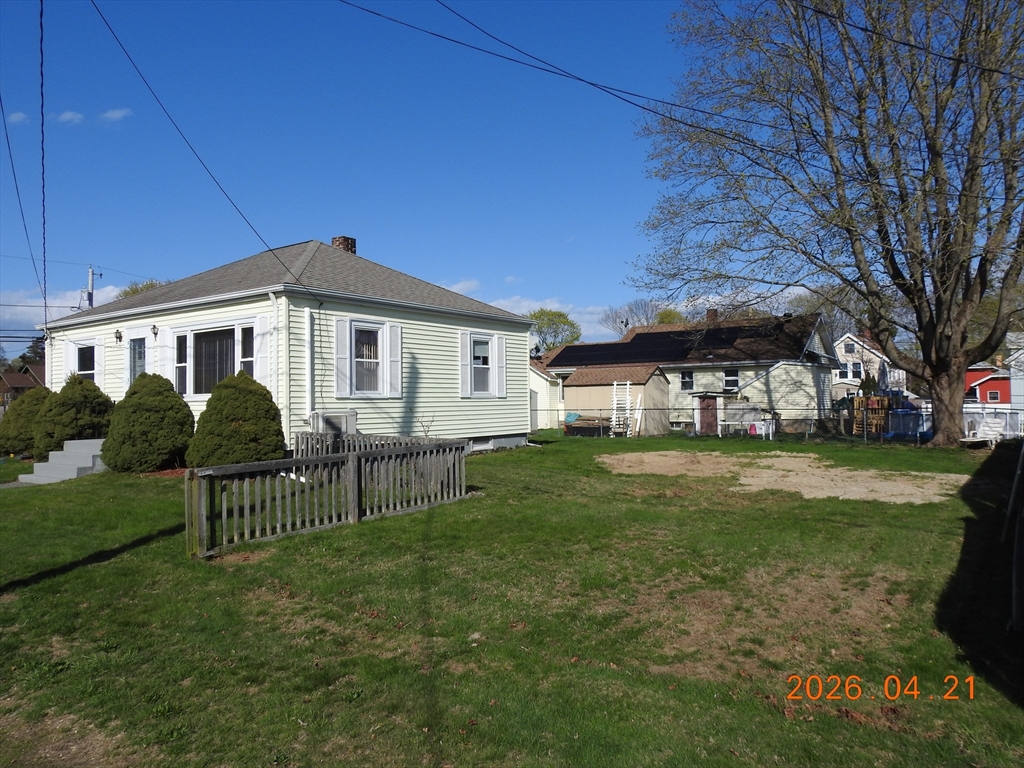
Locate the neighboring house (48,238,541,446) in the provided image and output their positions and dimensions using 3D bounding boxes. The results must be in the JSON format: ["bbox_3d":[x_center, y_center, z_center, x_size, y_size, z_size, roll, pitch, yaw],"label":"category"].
[{"bbox_3d":[-5.367,-0.964,17.555,9.400,5.350,7.900,-2,-2,34],"label":"neighboring house"}]

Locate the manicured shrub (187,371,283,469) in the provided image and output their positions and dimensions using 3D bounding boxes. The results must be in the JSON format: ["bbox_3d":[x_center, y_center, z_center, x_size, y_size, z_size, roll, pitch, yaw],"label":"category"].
[{"bbox_3d":[-4.269,0.621,11.186,1.580,1.660,1.580,-2,-2,34],"label":"manicured shrub"}]

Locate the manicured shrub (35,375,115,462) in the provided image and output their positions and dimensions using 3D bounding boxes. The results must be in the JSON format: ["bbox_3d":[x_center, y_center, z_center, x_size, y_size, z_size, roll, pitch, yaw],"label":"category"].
[{"bbox_3d":[-9.227,0.751,14.865,1.700,1.820,1.650,-2,-2,34],"label":"manicured shrub"}]

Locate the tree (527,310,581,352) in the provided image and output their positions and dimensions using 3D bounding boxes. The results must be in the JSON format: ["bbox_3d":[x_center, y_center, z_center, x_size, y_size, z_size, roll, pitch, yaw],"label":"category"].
[{"bbox_3d":[3.154,-1.433,53.885,4.800,8.780,4.800,-2,-2,34],"label":"tree"}]

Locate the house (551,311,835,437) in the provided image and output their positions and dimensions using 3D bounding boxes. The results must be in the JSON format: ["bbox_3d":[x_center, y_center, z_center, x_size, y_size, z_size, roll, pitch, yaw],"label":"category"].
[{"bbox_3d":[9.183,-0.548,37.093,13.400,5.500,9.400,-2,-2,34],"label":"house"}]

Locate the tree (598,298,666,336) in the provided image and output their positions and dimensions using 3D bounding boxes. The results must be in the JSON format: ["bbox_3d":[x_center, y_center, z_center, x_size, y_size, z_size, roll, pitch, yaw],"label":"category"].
[{"bbox_3d":[11.043,-2.263,63.858,6.800,10.890,6.800,-2,-2,34],"label":"tree"}]

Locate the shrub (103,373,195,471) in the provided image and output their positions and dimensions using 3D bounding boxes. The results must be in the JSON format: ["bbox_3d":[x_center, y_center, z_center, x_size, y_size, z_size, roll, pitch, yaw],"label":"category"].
[{"bbox_3d":[-6.492,0.668,12.700,1.650,1.750,1.650,-2,-2,34],"label":"shrub"}]

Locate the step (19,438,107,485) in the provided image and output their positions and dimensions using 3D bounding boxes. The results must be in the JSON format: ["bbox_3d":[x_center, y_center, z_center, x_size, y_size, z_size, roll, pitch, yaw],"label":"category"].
[{"bbox_3d":[-8.185,1.485,13.781,1.740,0.760,1.800,-2,-2,34],"label":"step"}]

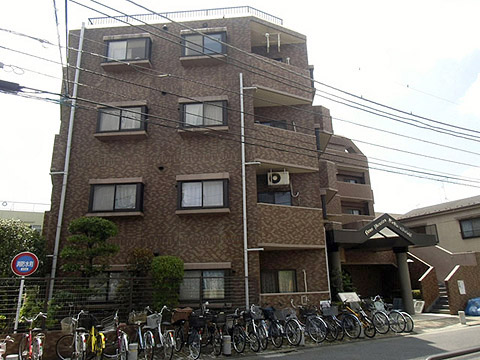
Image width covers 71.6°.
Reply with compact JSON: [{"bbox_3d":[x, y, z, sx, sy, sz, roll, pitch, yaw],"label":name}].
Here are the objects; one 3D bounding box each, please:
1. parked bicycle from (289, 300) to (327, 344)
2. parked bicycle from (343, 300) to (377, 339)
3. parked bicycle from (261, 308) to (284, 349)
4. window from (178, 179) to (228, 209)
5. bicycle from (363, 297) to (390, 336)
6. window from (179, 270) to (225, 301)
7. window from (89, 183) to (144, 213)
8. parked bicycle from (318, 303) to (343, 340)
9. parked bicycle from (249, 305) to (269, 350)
[{"bbox_3d":[1.854,3.987,9.526,0.570,1.070,1.750,6,-17,-27],"label":"parked bicycle"},{"bbox_3d":[3.509,4.123,10.009,0.570,1.020,1.600,7,-17,-28],"label":"parked bicycle"},{"bbox_3d":[0.739,3.907,9.090,0.570,1.050,1.750,5,-16,-23],"label":"parked bicycle"},{"bbox_3d":[-1.227,0.489,11.348,1.672,0.985,0.250,-2,-15,4],"label":"window"},{"bbox_3d":[4.150,4.318,10.739,0.570,1.050,1.750,5,-16,-21],"label":"bicycle"},{"bbox_3d":[-1.175,3.344,10.583,1.591,0.931,0.250,-2,-15,4],"label":"window"},{"bbox_3d":[-4.274,0.652,11.550,1.775,1.002,0.250,-2,-15,4],"label":"window"},{"bbox_3d":[2.330,4.036,9.711,0.570,1.050,1.750,6,-17,-26],"label":"parked bicycle"},{"bbox_3d":[0.217,3.814,8.733,0.570,1.070,1.700,6,-17,-25],"label":"parked bicycle"}]

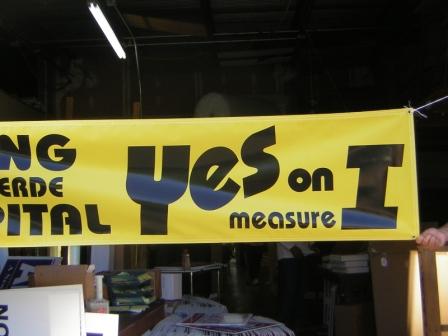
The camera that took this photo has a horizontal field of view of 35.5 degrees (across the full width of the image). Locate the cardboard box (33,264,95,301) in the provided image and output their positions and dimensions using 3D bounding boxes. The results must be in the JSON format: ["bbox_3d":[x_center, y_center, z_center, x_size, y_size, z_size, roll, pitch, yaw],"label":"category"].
[{"bbox_3d":[-0.800,0.600,3.500,0.280,0.220,0.220,0,-1,0],"label":"cardboard box"}]

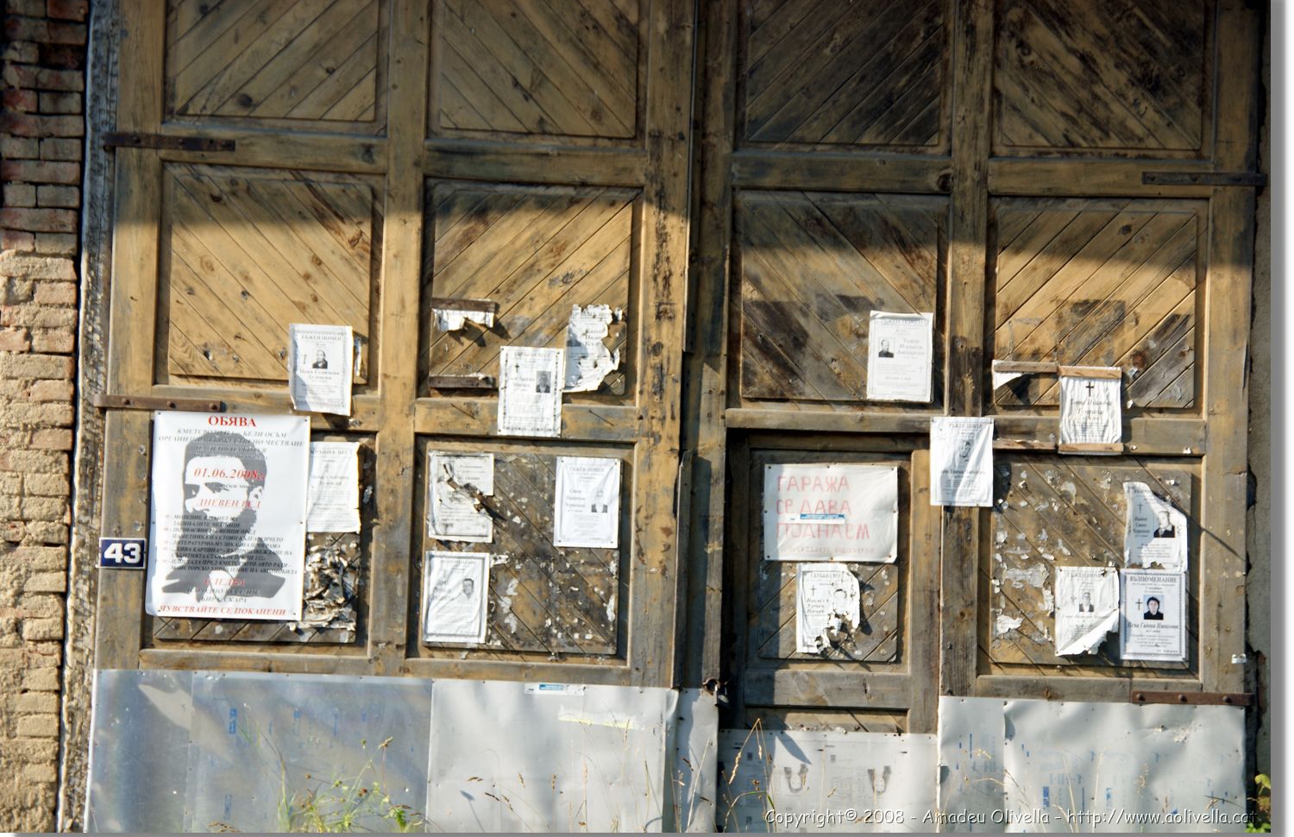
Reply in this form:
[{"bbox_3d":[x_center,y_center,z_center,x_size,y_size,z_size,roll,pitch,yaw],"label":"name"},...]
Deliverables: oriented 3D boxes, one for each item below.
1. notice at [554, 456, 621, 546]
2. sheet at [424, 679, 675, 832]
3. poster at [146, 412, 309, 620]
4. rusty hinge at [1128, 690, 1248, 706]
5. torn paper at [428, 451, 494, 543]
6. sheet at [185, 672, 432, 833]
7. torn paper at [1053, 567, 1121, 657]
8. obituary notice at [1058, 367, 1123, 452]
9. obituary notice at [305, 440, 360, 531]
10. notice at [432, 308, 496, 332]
[{"bbox_3d":[-0.199,0.282,14.376,0.213,0.297,0.010,2,-3,-2],"label":"notice"},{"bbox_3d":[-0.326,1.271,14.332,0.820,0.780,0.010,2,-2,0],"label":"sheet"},{"bbox_3d":[-1.389,0.323,14.331,0.515,0.682,0.012,2,-3,-2],"label":"poster"},{"bbox_3d":[1.810,0.932,14.344,0.405,0.042,0.020,1,-2,0],"label":"rusty hinge"},{"bbox_3d":[-0.617,0.261,14.340,0.213,0.298,0.025,1,0,0],"label":"torn paper"},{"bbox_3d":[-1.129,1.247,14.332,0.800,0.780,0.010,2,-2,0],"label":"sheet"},{"bbox_3d":[1.463,0.643,14.362,0.213,0.297,0.030,2,-2,0],"label":"torn paper"},{"bbox_3d":[1.472,-0.027,14.310,0.213,0.285,0.025,1,0,0],"label":"obituary notice"},{"bbox_3d":[-1.057,0.229,14.382,0.208,0.297,0.010,2,-2,0],"label":"obituary notice"},{"bbox_3d":[-0.605,-0.327,14.389,0.200,0.078,0.020,2,-2,0],"label":"notice"}]

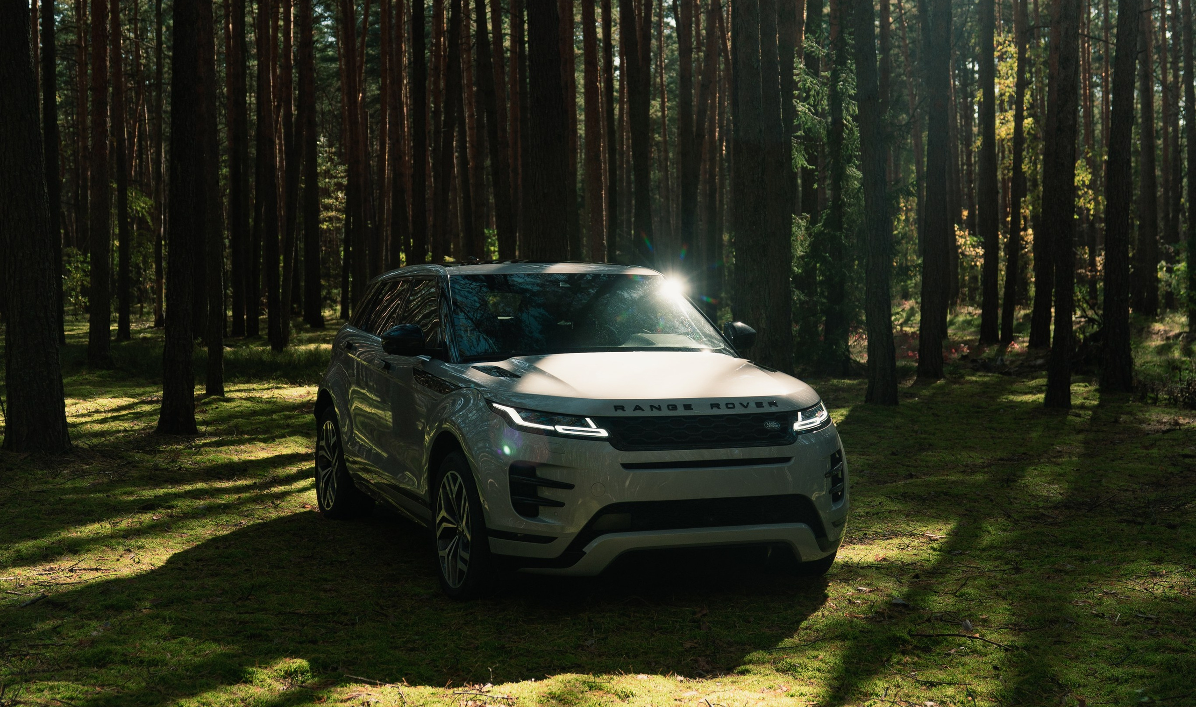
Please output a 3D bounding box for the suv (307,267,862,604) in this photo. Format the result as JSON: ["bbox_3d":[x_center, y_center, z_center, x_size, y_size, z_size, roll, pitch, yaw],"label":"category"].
[{"bbox_3d":[-0.274,0.258,9.065,2.000,1.630,4.370,-1,3,-22],"label":"suv"}]

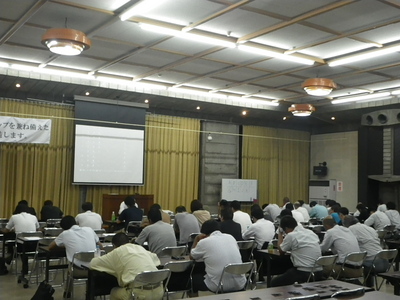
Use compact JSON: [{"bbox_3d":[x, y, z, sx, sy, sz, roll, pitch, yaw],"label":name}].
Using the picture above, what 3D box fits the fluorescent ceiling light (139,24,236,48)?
[{"bbox_3d":[-0.188,-2.312,9.912,2.380,0.120,0.160,3,-5,-35],"label":"fluorescent ceiling light"}]

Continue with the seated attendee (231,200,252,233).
[{"bbox_3d":[0.771,1.716,9.980,0.500,1.320,0.800,4,-4,-33],"label":"seated attendee"}]

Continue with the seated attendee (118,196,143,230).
[{"bbox_3d":[-1.631,1.760,11.358,0.540,1.320,0.780,4,-4,-34],"label":"seated attendee"}]

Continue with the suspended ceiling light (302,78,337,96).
[{"bbox_3d":[3.266,-1.719,13.264,0.950,0.380,0.950,1,-4,0],"label":"suspended ceiling light"}]

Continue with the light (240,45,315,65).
[{"bbox_3d":[1.845,-2.240,11.429,2.420,0.100,0.130,4,-4,-34],"label":"light"}]

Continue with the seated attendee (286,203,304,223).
[{"bbox_3d":[2.371,1.915,11.986,0.540,1.220,0.800,3,-5,-35],"label":"seated attendee"}]

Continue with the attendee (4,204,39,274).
[{"bbox_3d":[-3.220,1.614,8.804,0.540,1.240,0.780,3,-5,-35],"label":"attendee"}]

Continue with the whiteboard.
[{"bbox_3d":[1.590,1.619,19.500,1.810,0.920,0.060,4,-4,-34],"label":"whiteboard"}]

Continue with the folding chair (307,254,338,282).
[{"bbox_3d":[1.599,1.813,6.657,0.460,0.760,0.470,4,-4,-33],"label":"folding chair"}]

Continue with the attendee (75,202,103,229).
[{"bbox_3d":[-2.193,1.673,9.543,0.540,1.250,0.780,3,-5,-35],"label":"attendee"}]

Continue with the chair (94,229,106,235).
[{"bbox_3d":[-2.010,1.816,8.776,0.460,0.770,0.480,4,-5,-35],"label":"chair"}]

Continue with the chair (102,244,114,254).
[{"bbox_3d":[-1.304,1.766,7.112,0.460,0.760,0.470,4,-4,-33],"label":"chair"}]

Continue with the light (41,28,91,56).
[{"bbox_3d":[-2.451,-1.974,8.909,0.890,0.340,0.890,1,-4,0],"label":"light"}]

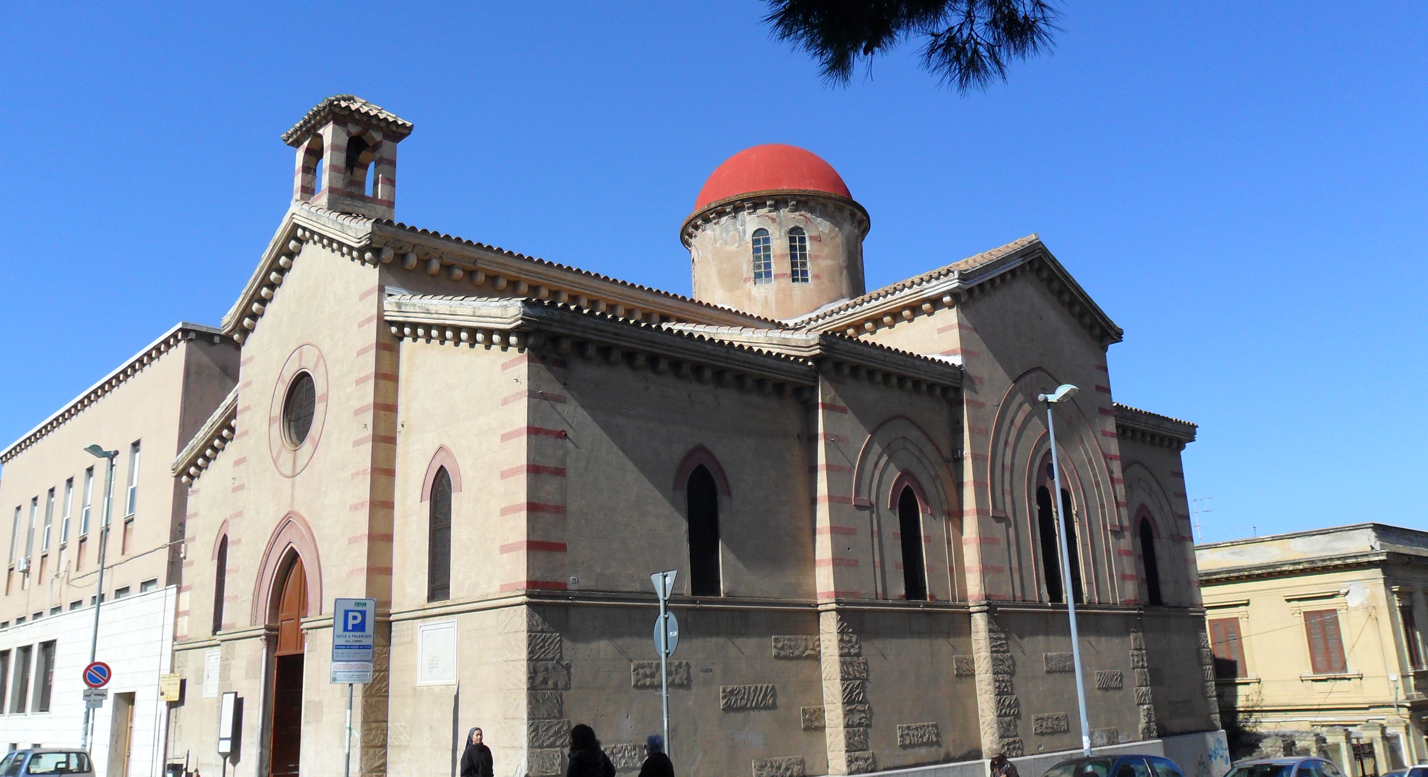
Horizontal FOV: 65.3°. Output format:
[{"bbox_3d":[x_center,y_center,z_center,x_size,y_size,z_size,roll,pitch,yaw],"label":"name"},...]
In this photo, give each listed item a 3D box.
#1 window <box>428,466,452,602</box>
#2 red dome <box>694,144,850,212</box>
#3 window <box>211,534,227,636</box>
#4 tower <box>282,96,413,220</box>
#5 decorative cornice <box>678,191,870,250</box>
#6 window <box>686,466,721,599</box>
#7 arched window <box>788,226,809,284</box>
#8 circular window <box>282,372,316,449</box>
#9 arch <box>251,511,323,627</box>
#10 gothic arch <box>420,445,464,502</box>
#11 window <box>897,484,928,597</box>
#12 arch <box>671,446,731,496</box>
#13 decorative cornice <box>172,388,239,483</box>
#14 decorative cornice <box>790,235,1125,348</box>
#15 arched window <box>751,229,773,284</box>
[{"bbox_3d":[-4.848,2.598,20.103,0.220,2.438,0.765,11,-20,-42],"label":"window"},{"bbox_3d":[1.861,-6.305,35.677,5.150,2.600,5.150,-2,-14,-1],"label":"red dome"},{"bbox_3d":[-12.110,4.845,27.633,0.220,2.479,0.724,11,-20,-42],"label":"window"},{"bbox_3d":[-8.560,-5.257,25.905,2.050,3.400,2.450,10,-19,-41],"label":"tower"},{"bbox_3d":[1.925,-4.756,35.279,6.000,0.650,6.000,-2,-14,-1],"label":"decorative cornice"},{"bbox_3d":[-0.184,2.518,19.981,0.780,2.380,0.220,10,-19,-41],"label":"window"},{"bbox_3d":[2.455,-3.877,32.350,0.550,1.750,0.200,0,-15,-10],"label":"arched window"},{"bbox_3d":[-9.005,0.504,24.497,0.250,1.775,1.805,11,-20,-42],"label":"circular window"},{"bbox_3d":[-8.925,3.768,23.736,0.450,2.356,3.662,11,-20,-42],"label":"arch"},{"bbox_3d":[-4.969,1.500,20.325,0.160,0.969,1.489,11,-20,-42],"label":"gothic arch"},{"bbox_3d":[4.089,3.208,23.297,0.780,2.380,0.220,10,-19,-41],"label":"window"},{"bbox_3d":[-0.225,1.453,20.174,1.380,0.900,0.200,10,-19,-41],"label":"arch"},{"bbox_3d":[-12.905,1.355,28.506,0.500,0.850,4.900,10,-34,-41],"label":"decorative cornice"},{"bbox_3d":[6.808,-2.241,31.077,7.956,2.499,5.447,11,-20,-42],"label":"decorative cornice"},{"bbox_3d":[1.498,-4.015,34.016,0.587,1.807,0.200,-6,-15,12],"label":"arched window"}]

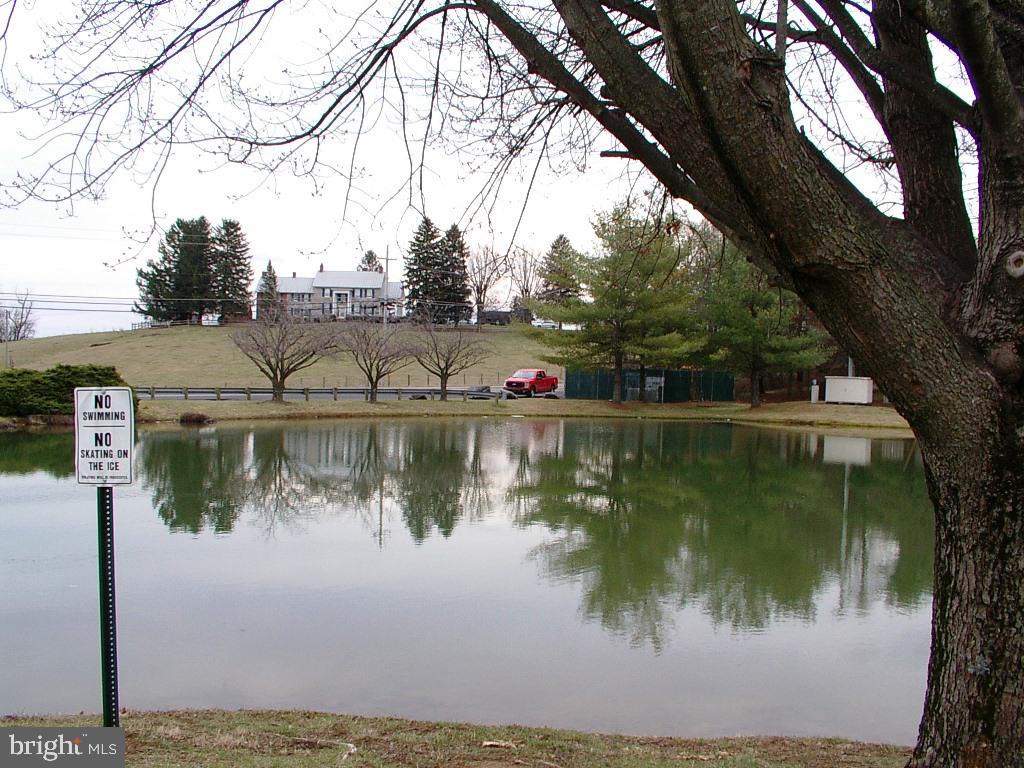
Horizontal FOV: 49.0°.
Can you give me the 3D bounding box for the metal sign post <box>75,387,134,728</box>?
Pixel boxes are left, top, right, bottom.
[{"bbox_3d":[-1.874,0.829,5.220,0.305,1.640,0.060,-1,1,13],"label":"metal sign post"}]

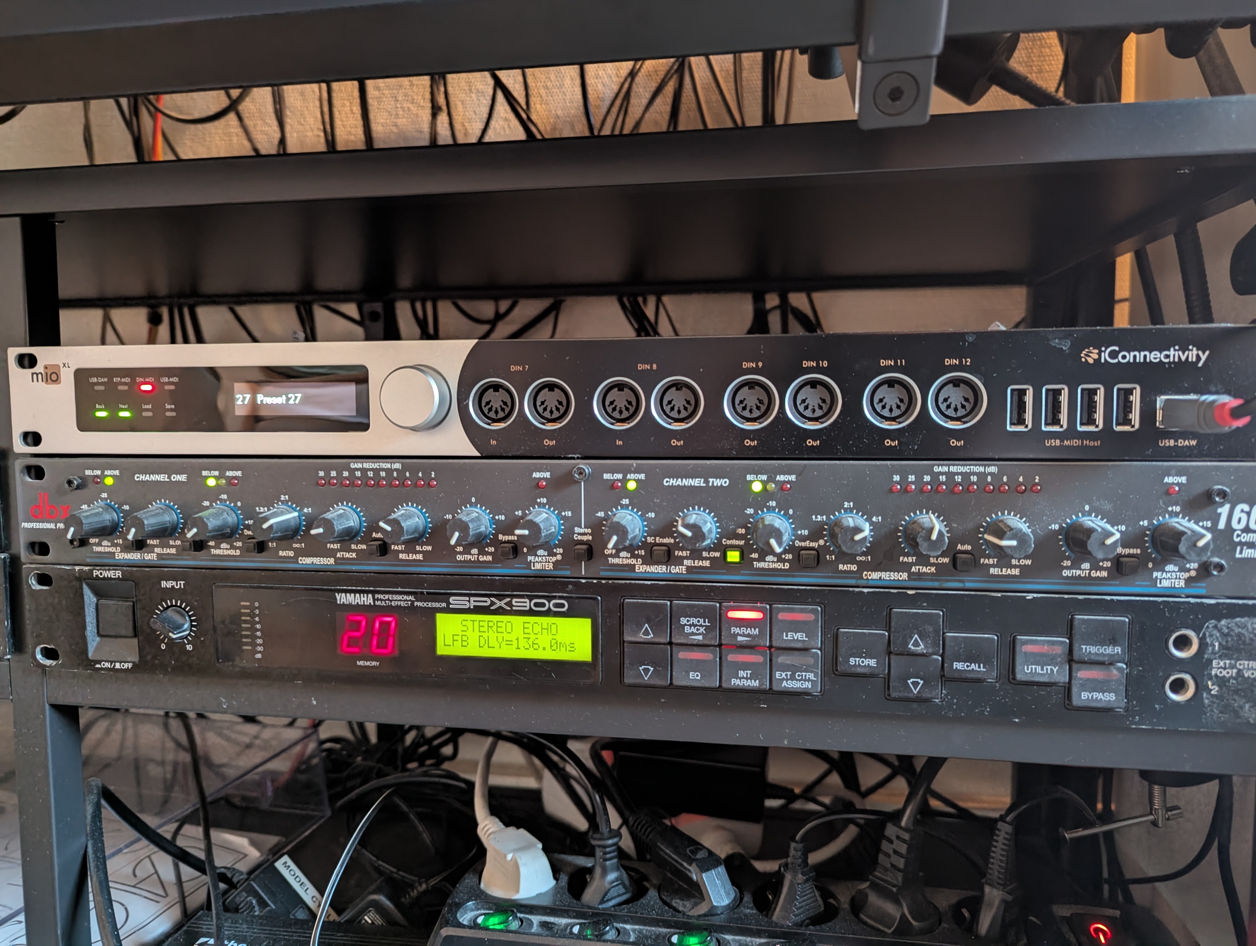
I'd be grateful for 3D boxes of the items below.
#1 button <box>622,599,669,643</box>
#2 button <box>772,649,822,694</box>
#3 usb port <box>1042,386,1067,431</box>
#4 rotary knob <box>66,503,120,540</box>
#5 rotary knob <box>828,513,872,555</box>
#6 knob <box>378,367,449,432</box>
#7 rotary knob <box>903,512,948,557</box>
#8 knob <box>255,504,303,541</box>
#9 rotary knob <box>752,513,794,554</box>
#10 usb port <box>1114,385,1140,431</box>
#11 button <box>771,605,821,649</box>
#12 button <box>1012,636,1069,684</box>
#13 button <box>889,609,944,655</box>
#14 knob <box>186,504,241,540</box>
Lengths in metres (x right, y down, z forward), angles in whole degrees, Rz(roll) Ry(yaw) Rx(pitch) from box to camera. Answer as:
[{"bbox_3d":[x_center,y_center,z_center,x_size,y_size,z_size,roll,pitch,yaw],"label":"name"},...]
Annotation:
[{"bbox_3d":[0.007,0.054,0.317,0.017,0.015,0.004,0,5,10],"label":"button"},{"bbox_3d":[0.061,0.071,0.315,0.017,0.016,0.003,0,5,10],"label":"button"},{"bbox_3d":[0.144,-0.022,0.296,0.008,0.015,0.009,0,5,10],"label":"usb port"},{"bbox_3d":[-0.215,0.020,0.349,0.013,0.013,0.016,0,5,10],"label":"rotary knob"},{"bbox_3d":[0.075,0.021,0.294,0.013,0.013,0.016,0,5,10],"label":"rotary knob"},{"bbox_3d":[-0.079,-0.028,0.325,0.025,0.025,0.010,0,5,10],"label":"knob"},{"bbox_3d":[0.102,0.022,0.296,0.014,0.014,0.015,0,5,10],"label":"rotary knob"},{"bbox_3d":[-0.136,0.020,0.335,0.014,0.014,0.015,0,5,10],"label":"knob"},{"bbox_3d":[0.050,0.022,0.303,0.014,0.014,0.015,0,5,10],"label":"rotary knob"},{"bbox_3d":[0.166,-0.022,0.293,0.008,0.015,0.008,0,5,10],"label":"usb port"},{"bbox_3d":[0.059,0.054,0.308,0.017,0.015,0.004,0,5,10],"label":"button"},{"bbox_3d":[0.141,0.063,0.297,0.017,0.015,0.003,0,5,10],"label":"button"},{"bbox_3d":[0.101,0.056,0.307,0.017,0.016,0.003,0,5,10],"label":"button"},{"bbox_3d":[-0.163,0.021,0.341,0.014,0.014,0.015,0,5,10],"label":"knob"}]

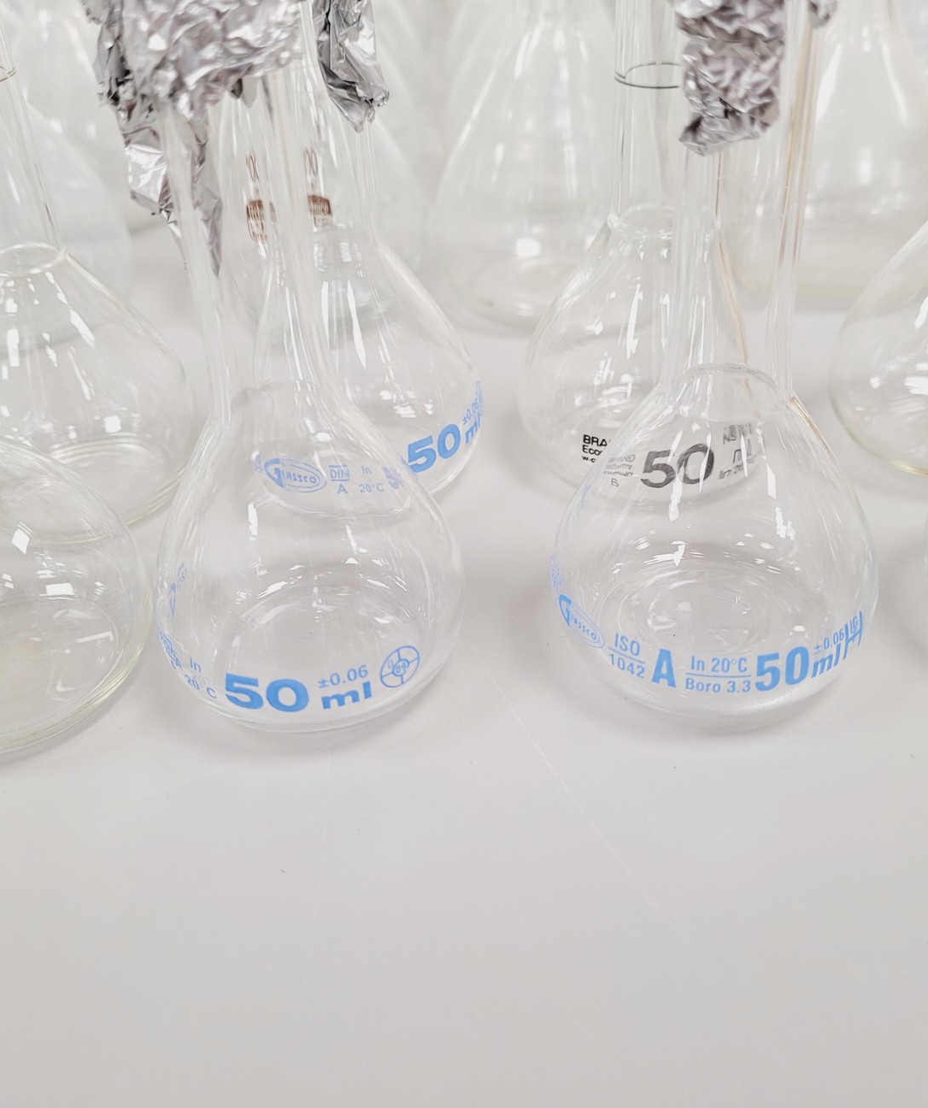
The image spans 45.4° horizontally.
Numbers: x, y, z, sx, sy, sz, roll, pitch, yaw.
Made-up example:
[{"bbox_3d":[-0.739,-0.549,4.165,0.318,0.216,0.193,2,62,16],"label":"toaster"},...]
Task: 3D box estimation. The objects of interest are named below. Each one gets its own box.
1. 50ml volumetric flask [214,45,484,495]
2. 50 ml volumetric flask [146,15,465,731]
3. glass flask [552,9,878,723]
[{"bbox_3d":[-0.024,-0.073,0.190,0.048,0.133,0.048,-5,37,0],"label":"50ml volumetric flask"},{"bbox_3d":[-0.028,-0.038,0.144,0.049,0.133,0.049,-5,37,0],"label":"50 ml volumetric flask"},{"bbox_3d":[0.035,-0.039,0.139,0.049,0.133,0.049,-5,37,0],"label":"glass flask"}]

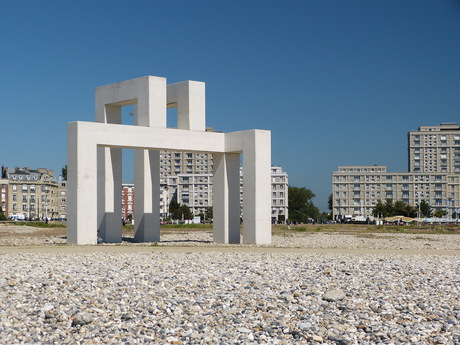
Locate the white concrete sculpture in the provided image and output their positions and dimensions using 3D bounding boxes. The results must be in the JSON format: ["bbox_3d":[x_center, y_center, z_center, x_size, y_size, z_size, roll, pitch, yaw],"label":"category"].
[{"bbox_3d":[-5.169,-0.694,56.262,12.293,10.461,9.603,2,-4,-39],"label":"white concrete sculpture"}]

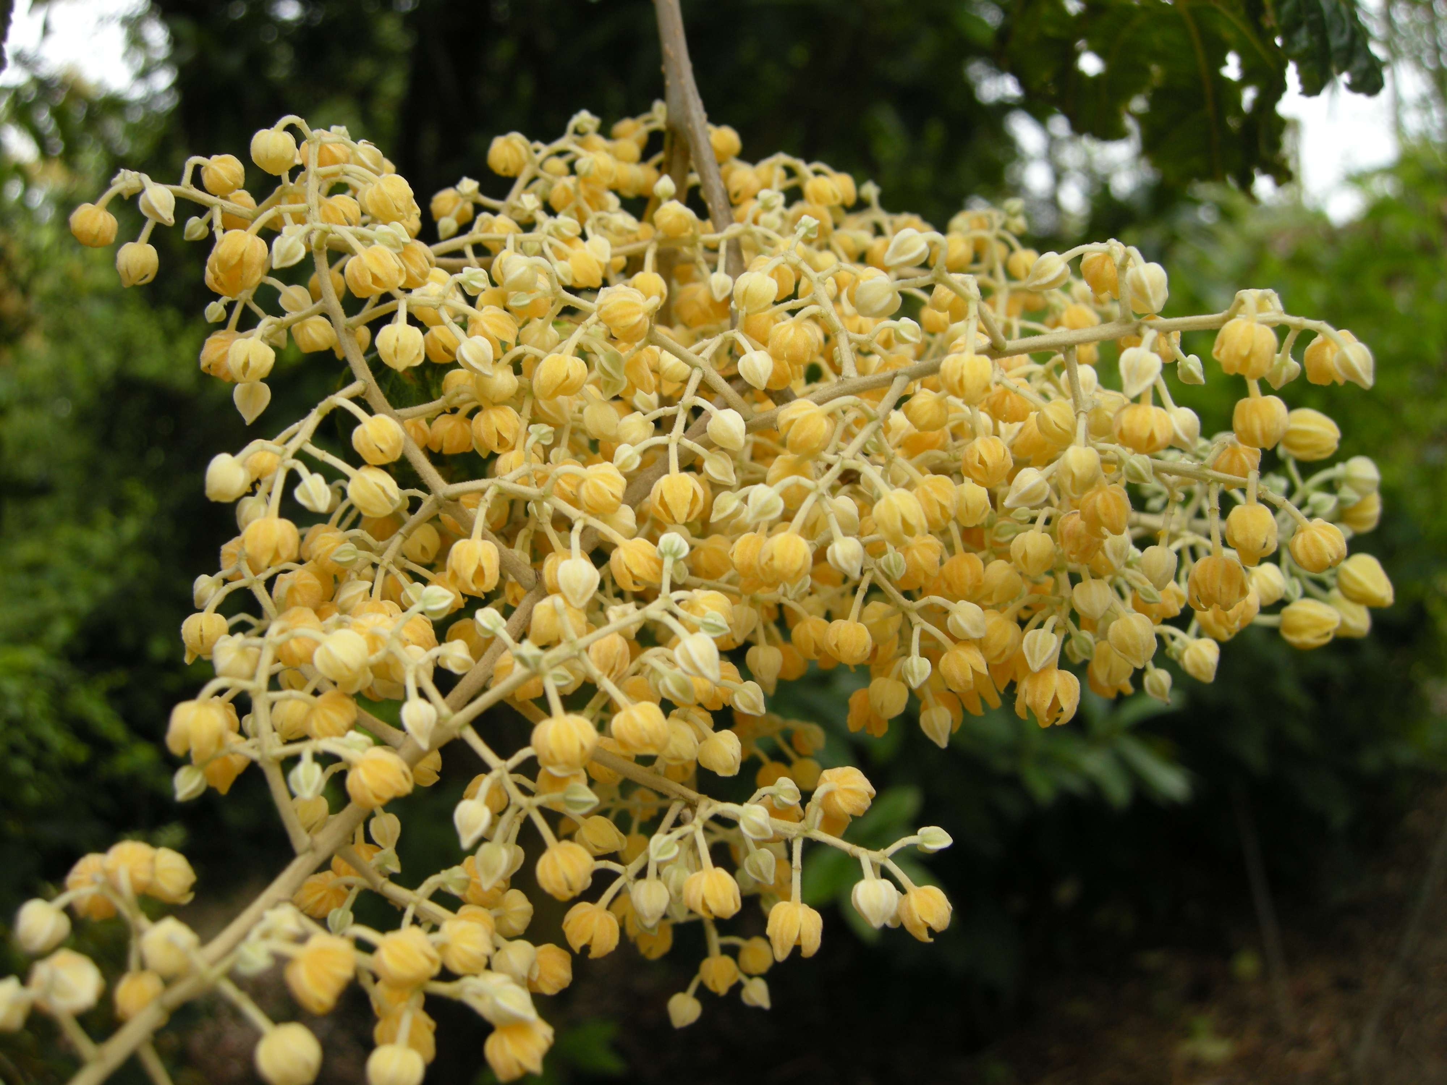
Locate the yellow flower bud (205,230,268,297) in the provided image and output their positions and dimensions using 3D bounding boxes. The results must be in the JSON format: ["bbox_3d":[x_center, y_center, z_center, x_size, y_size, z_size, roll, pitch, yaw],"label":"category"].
[{"bbox_3d":[-0.083,-0.048,0.250,0.010,0.011,0.010,15,-12,0],"label":"yellow flower bud"}]

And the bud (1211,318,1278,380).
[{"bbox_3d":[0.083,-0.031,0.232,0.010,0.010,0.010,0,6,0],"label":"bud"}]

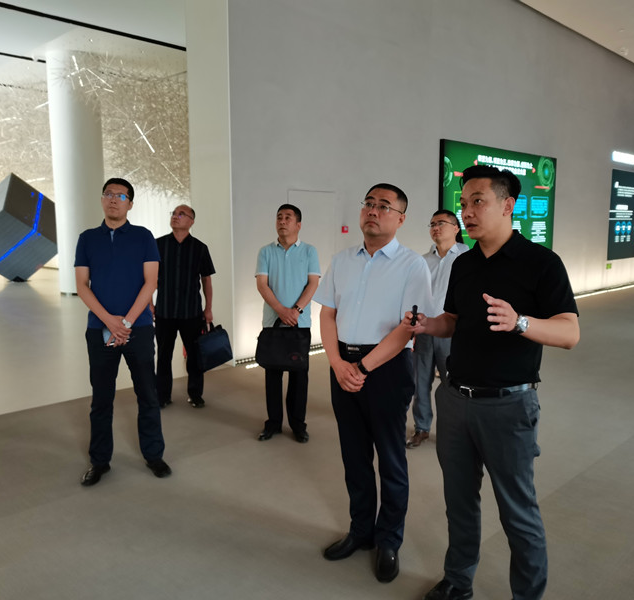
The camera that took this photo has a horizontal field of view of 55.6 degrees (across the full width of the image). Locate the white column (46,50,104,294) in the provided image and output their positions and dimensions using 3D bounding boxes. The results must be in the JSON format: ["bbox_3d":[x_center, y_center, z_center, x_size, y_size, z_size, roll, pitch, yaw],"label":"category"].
[{"bbox_3d":[-5.238,-2.725,13.300,1.067,5.234,1.067,7,10,44],"label":"white column"}]

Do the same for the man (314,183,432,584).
[{"bbox_3d":[0.261,0.352,2.729,0.533,1.741,0.403,4,8,30],"label":"man"}]

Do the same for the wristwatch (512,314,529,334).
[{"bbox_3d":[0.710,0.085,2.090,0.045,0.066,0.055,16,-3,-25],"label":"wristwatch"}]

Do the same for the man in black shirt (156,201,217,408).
[{"bbox_3d":[-1.183,0.053,5.211,0.523,1.721,0.362,2,7,17],"label":"man in black shirt"}]

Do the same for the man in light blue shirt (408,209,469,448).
[{"bbox_3d":[0.887,0.172,4.360,0.513,1.691,0.362,3,8,26],"label":"man in light blue shirt"}]

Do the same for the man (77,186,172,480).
[{"bbox_3d":[-1.218,0.187,3.702,0.574,1.832,0.403,0,7,0],"label":"man"}]

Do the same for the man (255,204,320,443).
[{"bbox_3d":[-0.228,0.164,4.354,0.493,1.711,0.362,1,7,6],"label":"man"}]

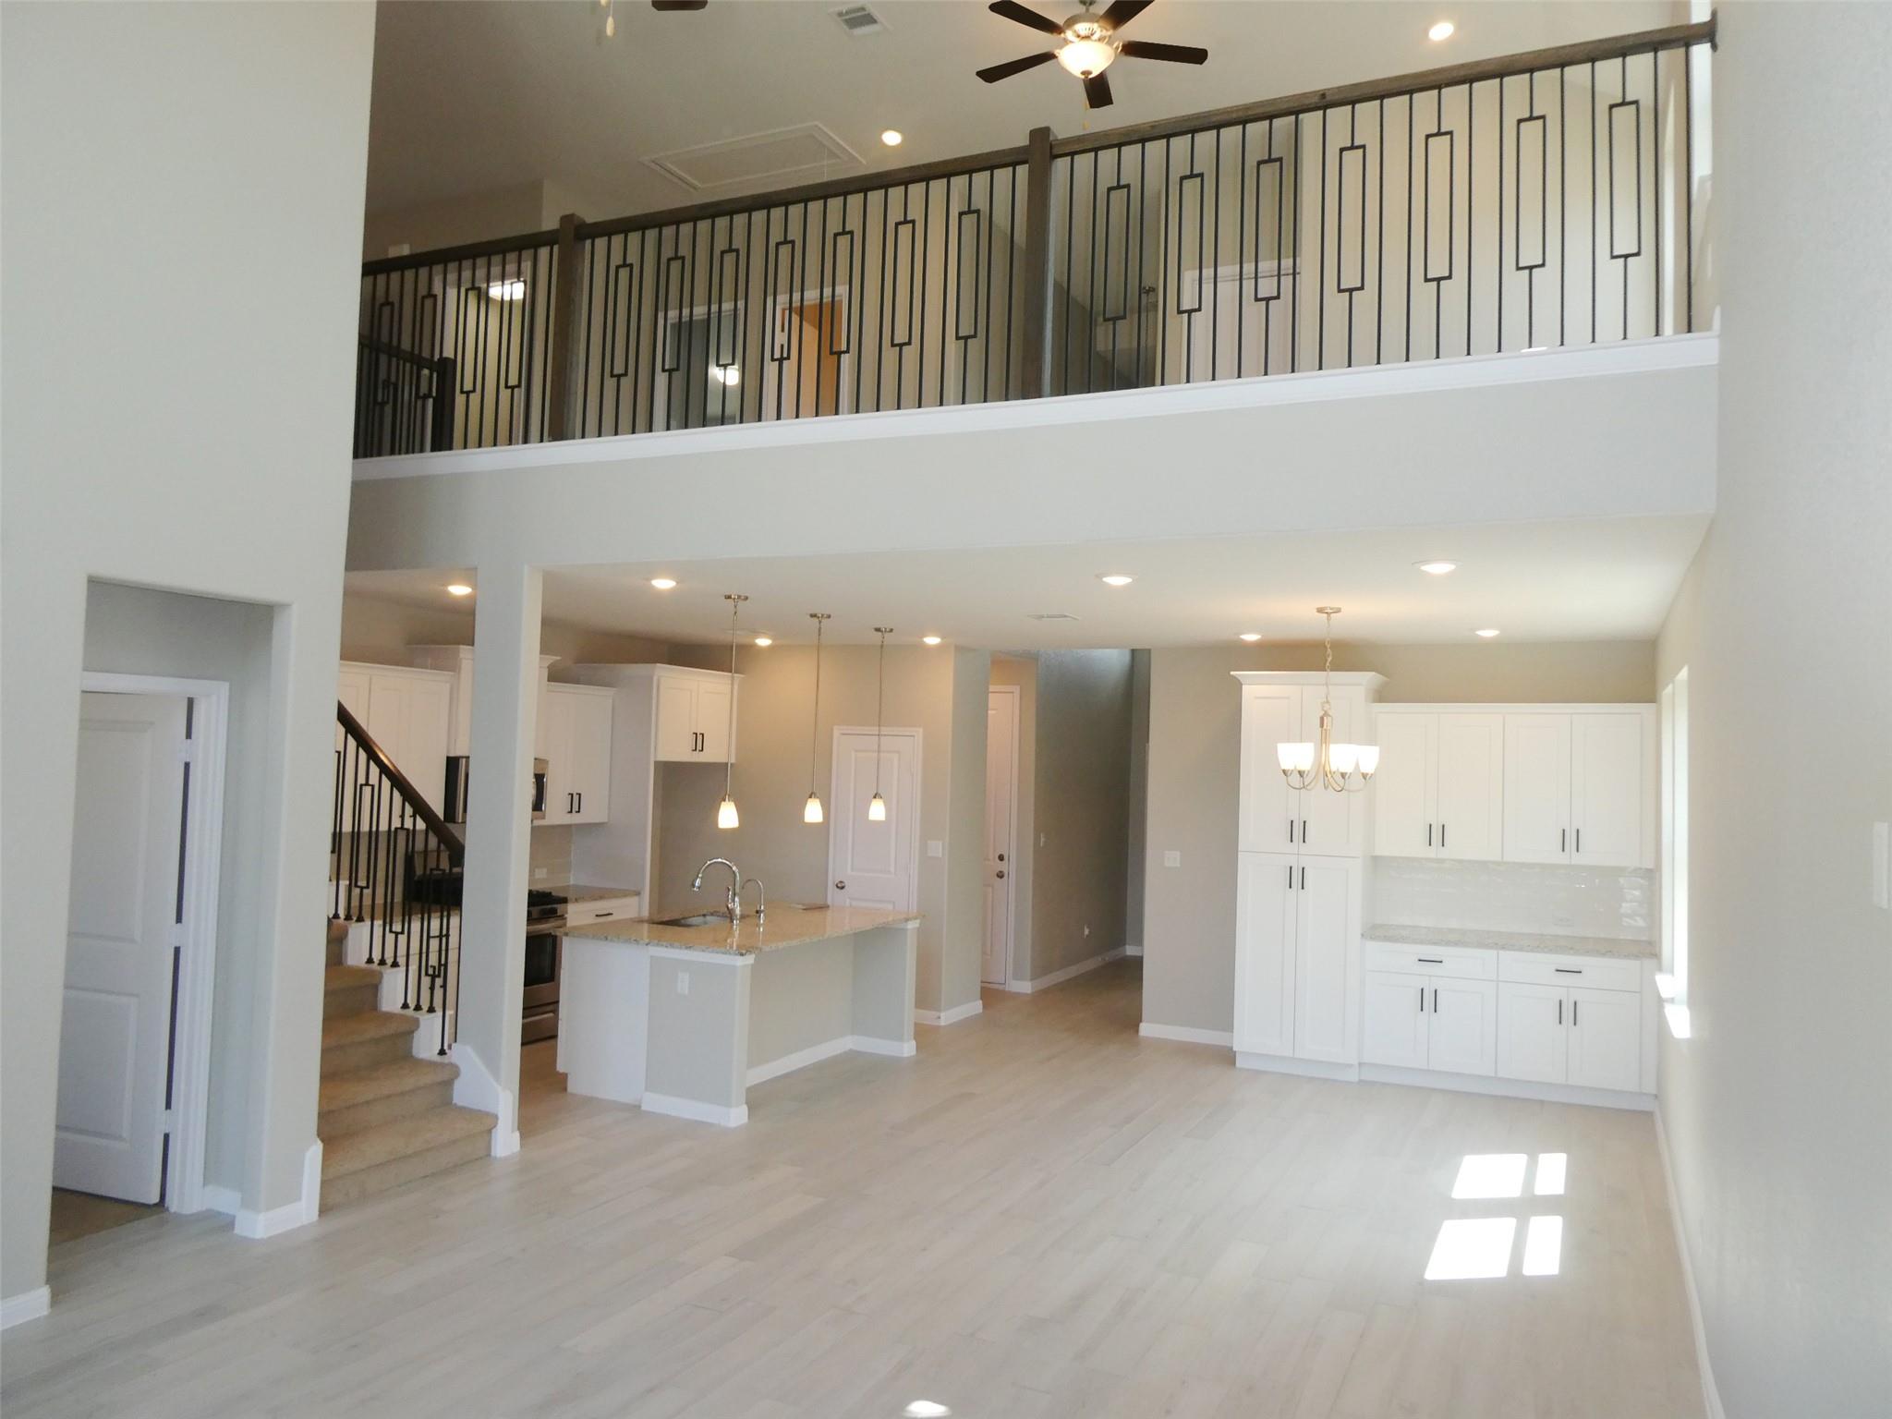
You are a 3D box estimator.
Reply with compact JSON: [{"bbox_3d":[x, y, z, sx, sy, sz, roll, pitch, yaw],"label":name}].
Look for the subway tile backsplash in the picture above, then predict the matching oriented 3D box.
[{"bbox_3d":[3.529,1.172,8.226,1.600,0.456,0.025,0,-3,26],"label":"subway tile backsplash"}]

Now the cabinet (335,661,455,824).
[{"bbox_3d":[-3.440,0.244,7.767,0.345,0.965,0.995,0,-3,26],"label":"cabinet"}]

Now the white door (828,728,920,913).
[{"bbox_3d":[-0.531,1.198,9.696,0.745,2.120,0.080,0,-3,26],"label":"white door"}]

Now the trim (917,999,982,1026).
[{"bbox_3d":[0.008,2.228,9.717,0.280,0.095,0.670,0,-3,26],"label":"trim"}]

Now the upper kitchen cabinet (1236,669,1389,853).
[{"bbox_3d":[2.344,0.348,8.440,0.790,1.140,0.740,0,-3,26],"label":"upper kitchen cabinet"}]

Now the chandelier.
[{"bbox_3d":[2.004,-0.048,6.866,0.524,0.960,0.524,1,-2,26],"label":"chandelier"}]

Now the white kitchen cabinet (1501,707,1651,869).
[{"bbox_3d":[3.908,0.477,8.142,0.827,0.953,0.330,1,-2,22],"label":"white kitchen cabinet"}]

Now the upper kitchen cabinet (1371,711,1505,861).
[{"bbox_3d":[3.164,0.471,8.443,0.778,0.965,0.330,1,-2,22],"label":"upper kitchen cabinet"}]

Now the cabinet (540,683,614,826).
[{"bbox_3d":[-2.734,0.318,9.312,0.338,0.965,0.733,1,-2,26],"label":"cabinet"}]

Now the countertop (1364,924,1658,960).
[{"bbox_3d":[3.388,1.404,7.943,1.600,0.038,0.635,0,-3,26],"label":"countertop"}]

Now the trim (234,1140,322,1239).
[{"bbox_3d":[-2.619,1.877,5.170,0.155,0.310,0.280,1,-2,26],"label":"trim"}]

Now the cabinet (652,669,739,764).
[{"bbox_3d":[-2.156,0.061,9.944,0.680,0.660,0.990,0,-3,26],"label":"cabinet"}]

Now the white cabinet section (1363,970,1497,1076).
[{"bbox_3d":[3.094,1.938,8.325,0.788,0.575,0.567,0,-3,26],"label":"white cabinet section"}]

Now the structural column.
[{"bbox_3d":[-2.136,0.705,6.253,0.296,2.735,0.125,0,-3,26],"label":"structural column"}]

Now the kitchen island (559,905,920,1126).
[{"bbox_3d":[-1.156,1.723,7.855,1.264,0.895,2.036,1,-2,26],"label":"kitchen island"}]

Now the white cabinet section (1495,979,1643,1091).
[{"bbox_3d":[3.792,1.943,7.989,0.761,0.575,0.567,0,-3,26],"label":"white cabinet section"}]

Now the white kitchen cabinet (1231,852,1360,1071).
[{"bbox_3d":[2.312,1.568,8.505,0.748,1.265,0.615,1,-2,22],"label":"white kitchen cabinet"}]

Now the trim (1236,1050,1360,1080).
[{"bbox_3d":[2.198,2.234,8.220,0.750,0.108,0.050,1,-2,22],"label":"trim"}]

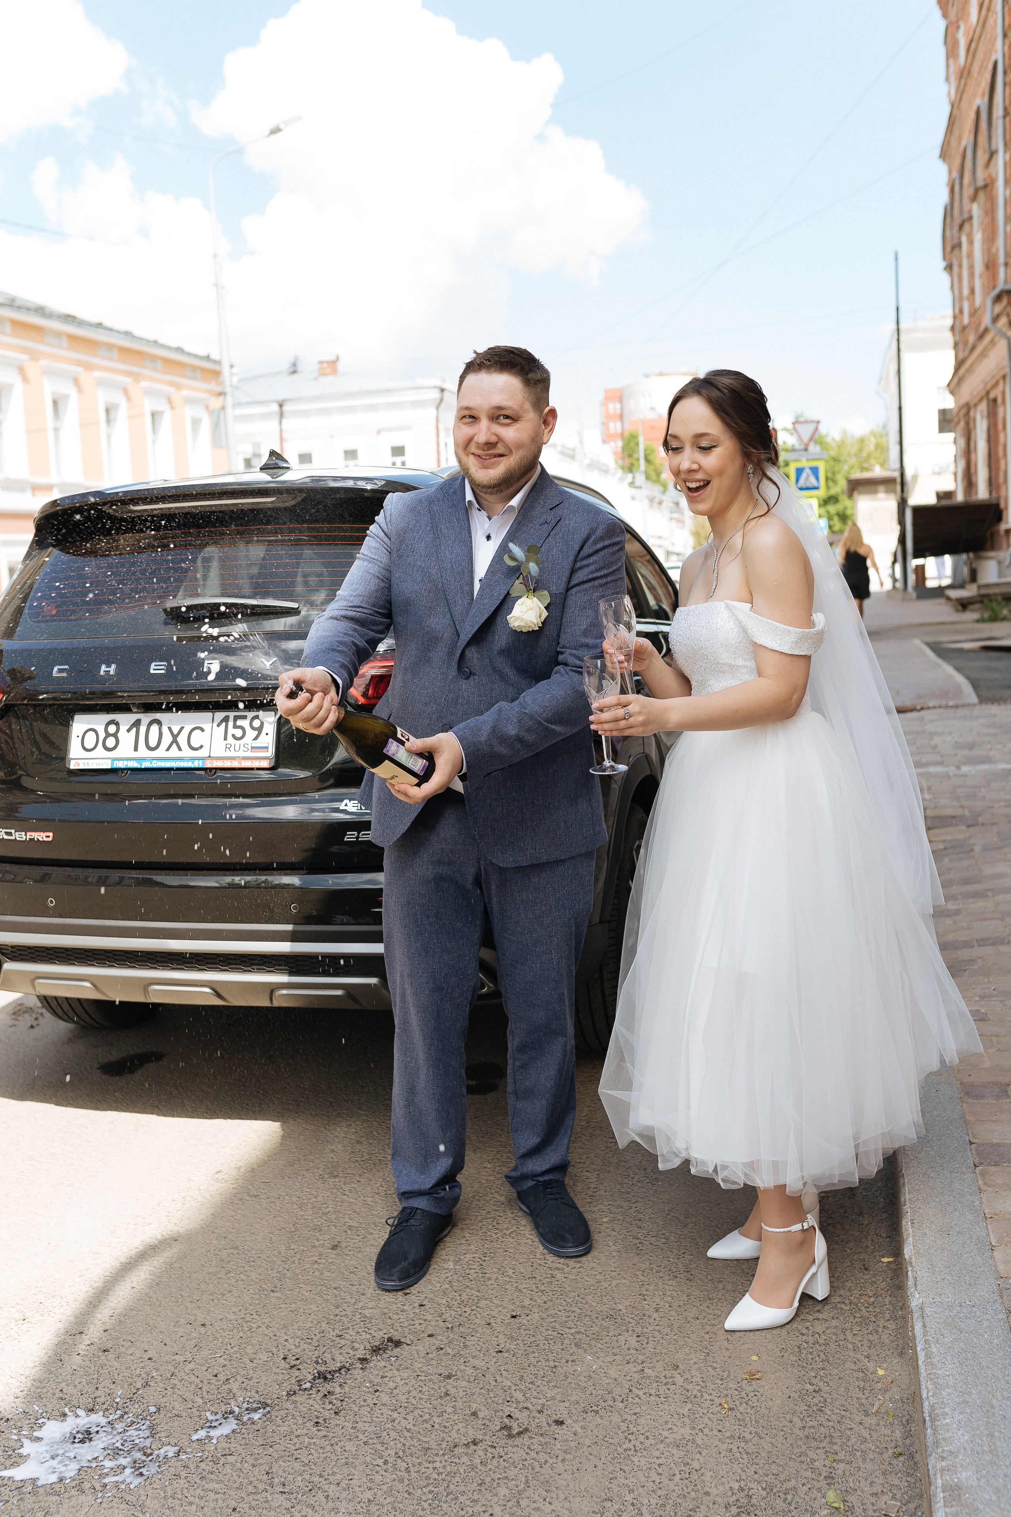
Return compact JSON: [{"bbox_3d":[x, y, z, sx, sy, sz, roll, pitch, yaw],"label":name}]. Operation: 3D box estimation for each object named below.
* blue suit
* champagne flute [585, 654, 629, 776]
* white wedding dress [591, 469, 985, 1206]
[{"bbox_3d":[-0.064,0.151,2.820,0.600,1.440,0.430,-1,6,15],"label":"blue suit"},{"bbox_3d":[0.175,-0.075,2.570,0.067,0.214,0.067,-4,11,0],"label":"champagne flute"},{"bbox_3d":[0.522,0.111,2.730,0.700,1.250,0.660,-6,7,-31],"label":"white wedding dress"}]

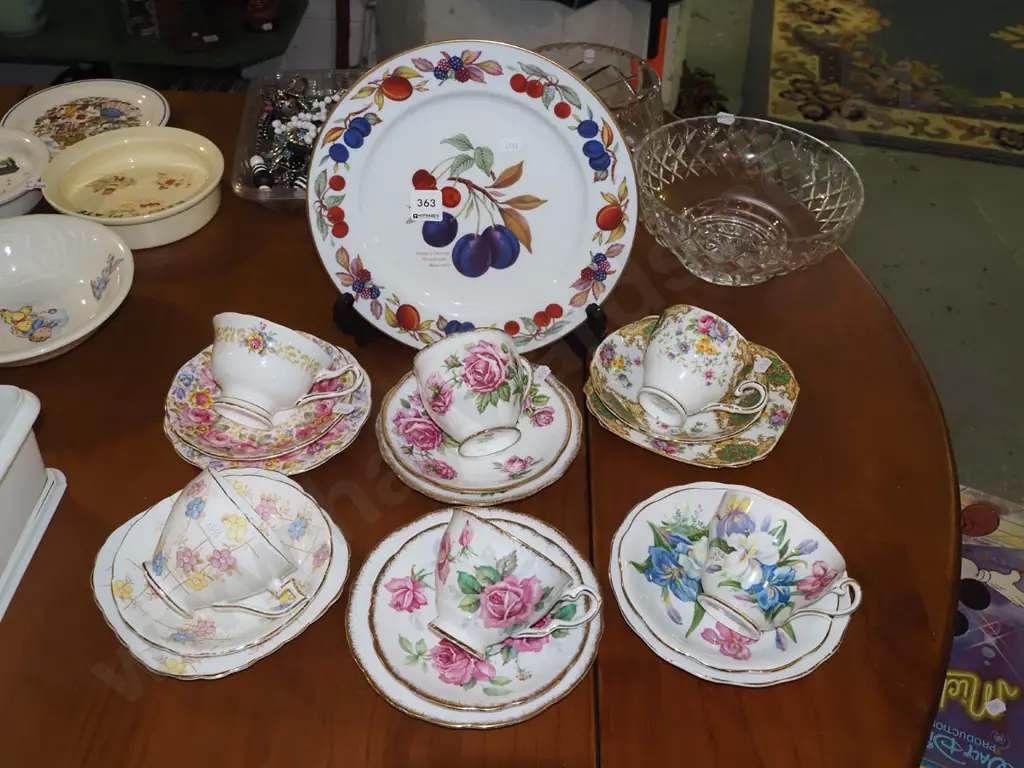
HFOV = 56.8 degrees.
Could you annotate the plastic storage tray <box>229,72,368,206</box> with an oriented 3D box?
[{"bbox_3d":[-0.181,-0.240,0.961,0.180,0.044,0.240,-2,46,-7],"label":"plastic storage tray"}]

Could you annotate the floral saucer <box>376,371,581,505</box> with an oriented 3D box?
[{"bbox_3d":[-0.025,0.037,0.731,0.159,0.019,0.159,2,45,-2],"label":"floral saucer"}]

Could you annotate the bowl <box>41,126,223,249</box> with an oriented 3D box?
[{"bbox_3d":[-0.353,-0.186,0.898,0.162,0.036,0.162,3,46,-3],"label":"bowl"}]

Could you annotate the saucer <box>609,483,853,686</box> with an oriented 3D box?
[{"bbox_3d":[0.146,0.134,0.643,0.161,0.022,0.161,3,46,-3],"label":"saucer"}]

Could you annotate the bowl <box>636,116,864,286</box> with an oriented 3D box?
[{"bbox_3d":[0.219,-0.168,0.911,0.211,0.080,0.211,4,45,0],"label":"bowl"}]

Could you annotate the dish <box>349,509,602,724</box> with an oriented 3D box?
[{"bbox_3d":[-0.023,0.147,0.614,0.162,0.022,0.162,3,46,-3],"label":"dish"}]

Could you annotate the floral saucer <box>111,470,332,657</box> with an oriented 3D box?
[{"bbox_3d":[-0.190,0.121,0.628,0.141,0.021,0.141,2,45,-2],"label":"floral saucer"}]

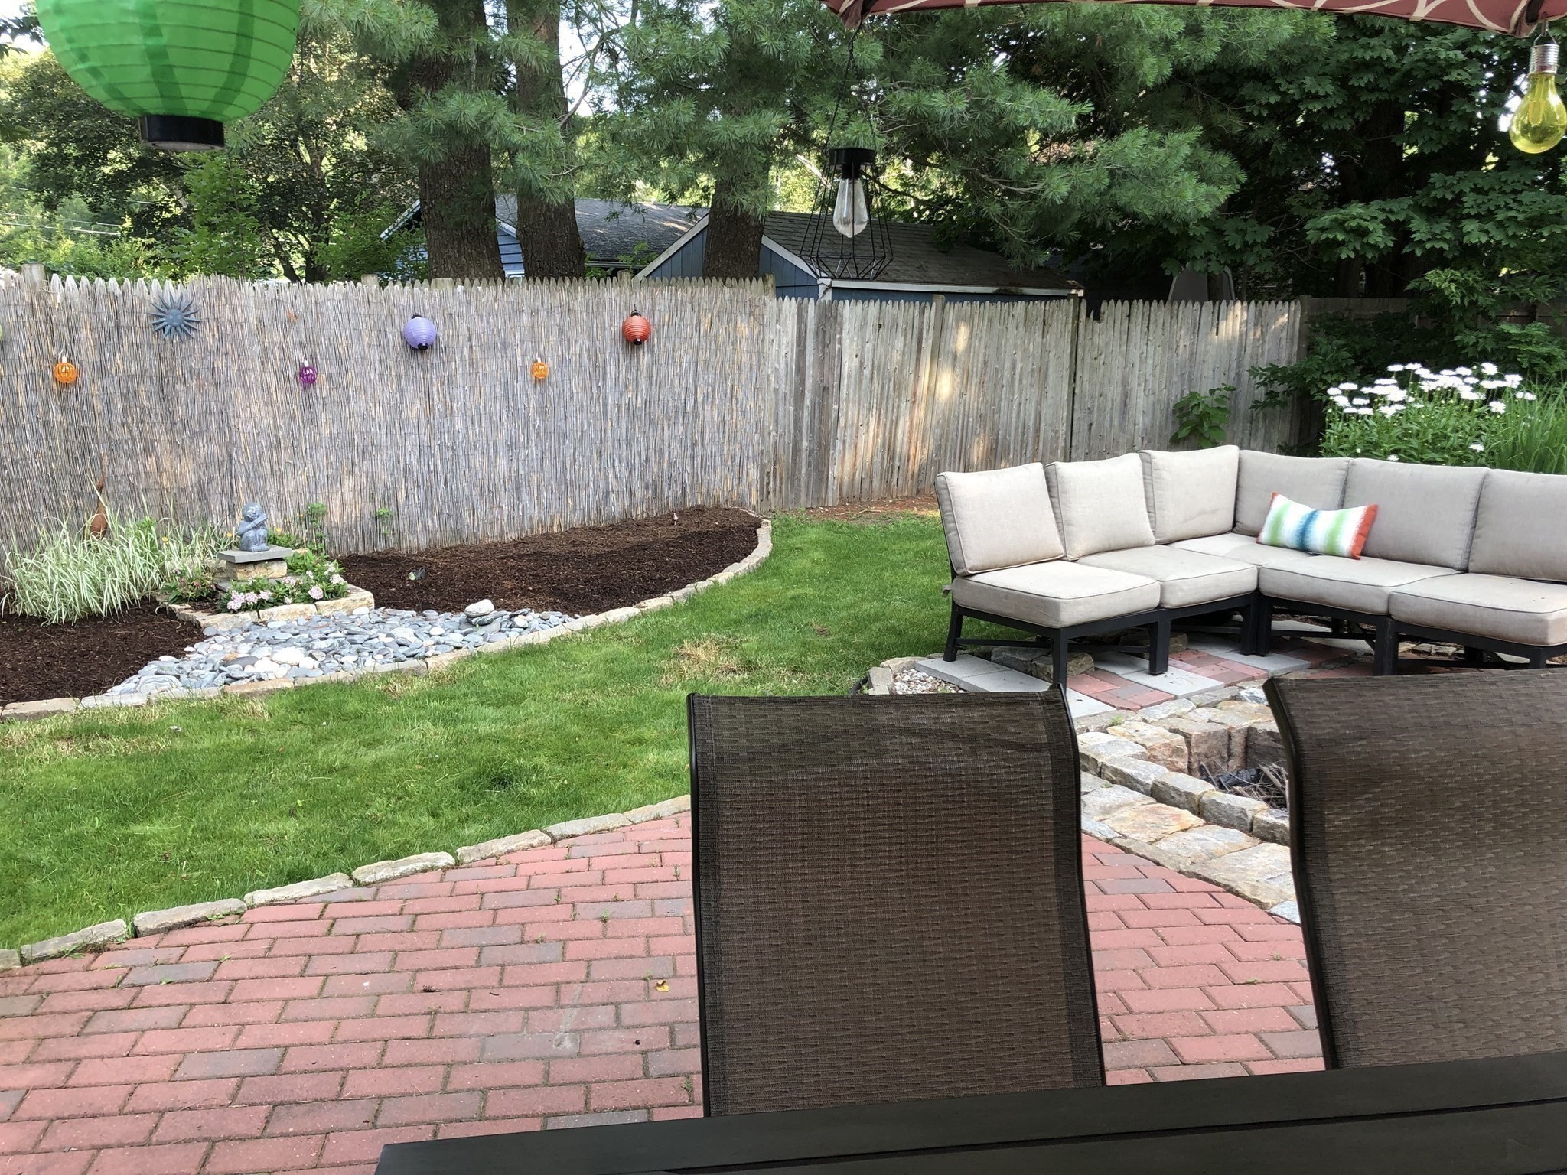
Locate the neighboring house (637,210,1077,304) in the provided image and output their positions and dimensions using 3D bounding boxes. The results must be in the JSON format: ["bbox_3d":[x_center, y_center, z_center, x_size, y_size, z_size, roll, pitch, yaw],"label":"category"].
[{"bbox_3d":[1.075,-3.590,17.671,3.860,2.988,5.304,11,16,43],"label":"neighboring house"}]

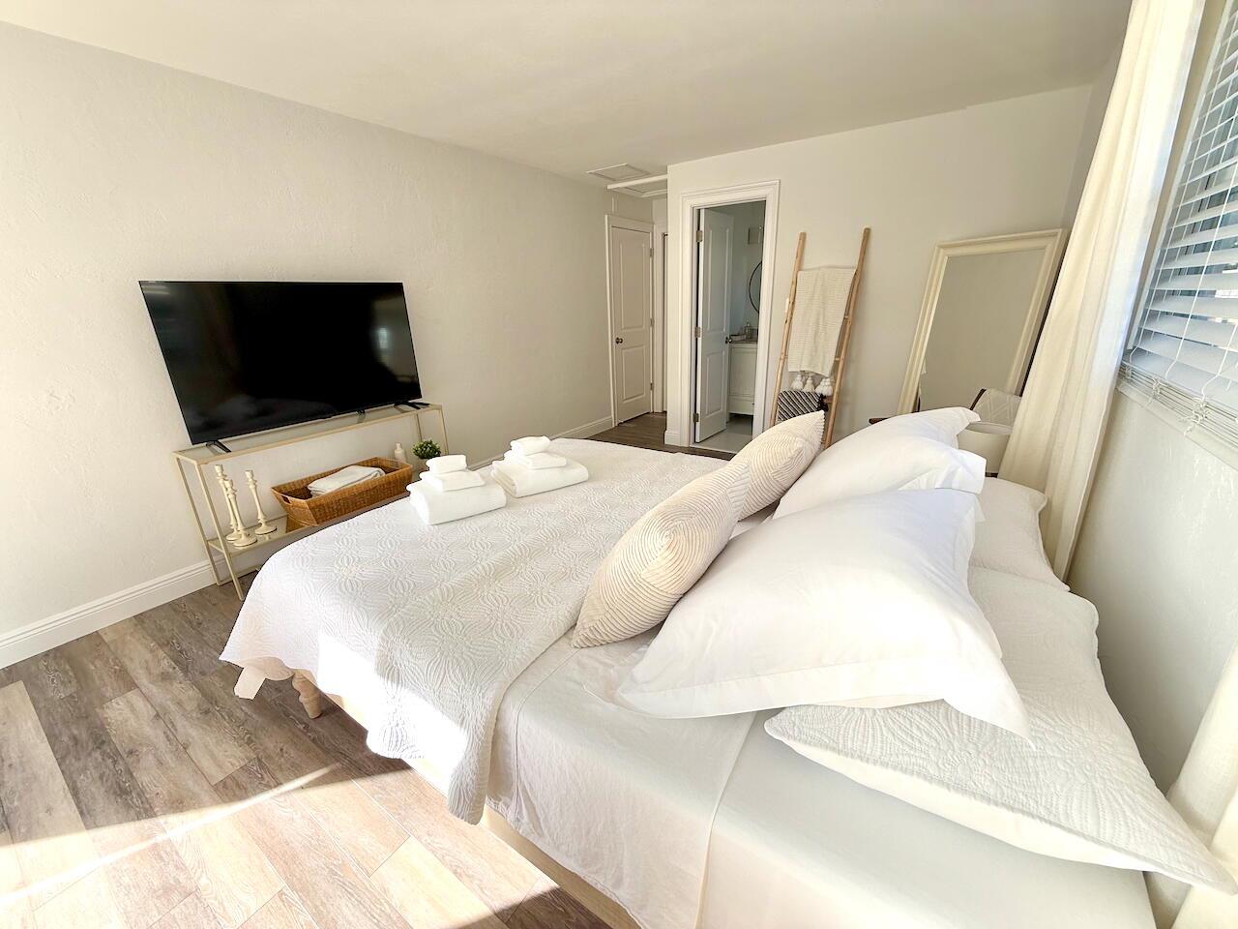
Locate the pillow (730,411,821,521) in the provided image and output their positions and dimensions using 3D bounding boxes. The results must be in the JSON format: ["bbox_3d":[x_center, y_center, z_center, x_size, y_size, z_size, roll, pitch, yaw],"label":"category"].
[{"bbox_3d":[0.518,0.007,1.723,0.180,0.450,0.460,46,37,13],"label":"pillow"}]

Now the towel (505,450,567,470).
[{"bbox_3d":[-0.365,-0.029,2.188,0.170,0.042,0.240,-12,21,-27],"label":"towel"}]

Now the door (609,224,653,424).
[{"bbox_3d":[0.147,-1.523,5.624,0.050,2.030,0.765,11,22,33],"label":"door"}]

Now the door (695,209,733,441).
[{"bbox_3d":[0.905,-1.248,4.740,0.042,2.030,0.615,11,22,33],"label":"door"}]

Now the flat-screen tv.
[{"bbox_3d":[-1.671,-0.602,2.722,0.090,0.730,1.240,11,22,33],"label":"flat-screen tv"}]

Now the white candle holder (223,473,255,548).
[{"bbox_3d":[-1.903,0.236,2.493,0.104,0.335,0.104,11,22,33],"label":"white candle holder"}]

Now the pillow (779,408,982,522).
[{"bbox_3d":[0.713,0.077,1.467,0.620,0.220,0.680,-28,-1,39],"label":"pillow"}]

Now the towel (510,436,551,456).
[{"bbox_3d":[-0.389,-0.085,2.215,0.130,0.052,0.150,-14,22,-31],"label":"towel"}]

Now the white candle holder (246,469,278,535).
[{"bbox_3d":[-1.886,0.195,2.619,0.104,0.330,0.104,11,22,33],"label":"white candle holder"}]

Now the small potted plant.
[{"bbox_3d":[-1.311,-0.046,3.425,0.200,0.235,0.200,11,22,33],"label":"small potted plant"}]

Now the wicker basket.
[{"bbox_3d":[-1.609,0.151,2.979,0.375,0.165,0.635,11,22,33],"label":"wicker basket"}]

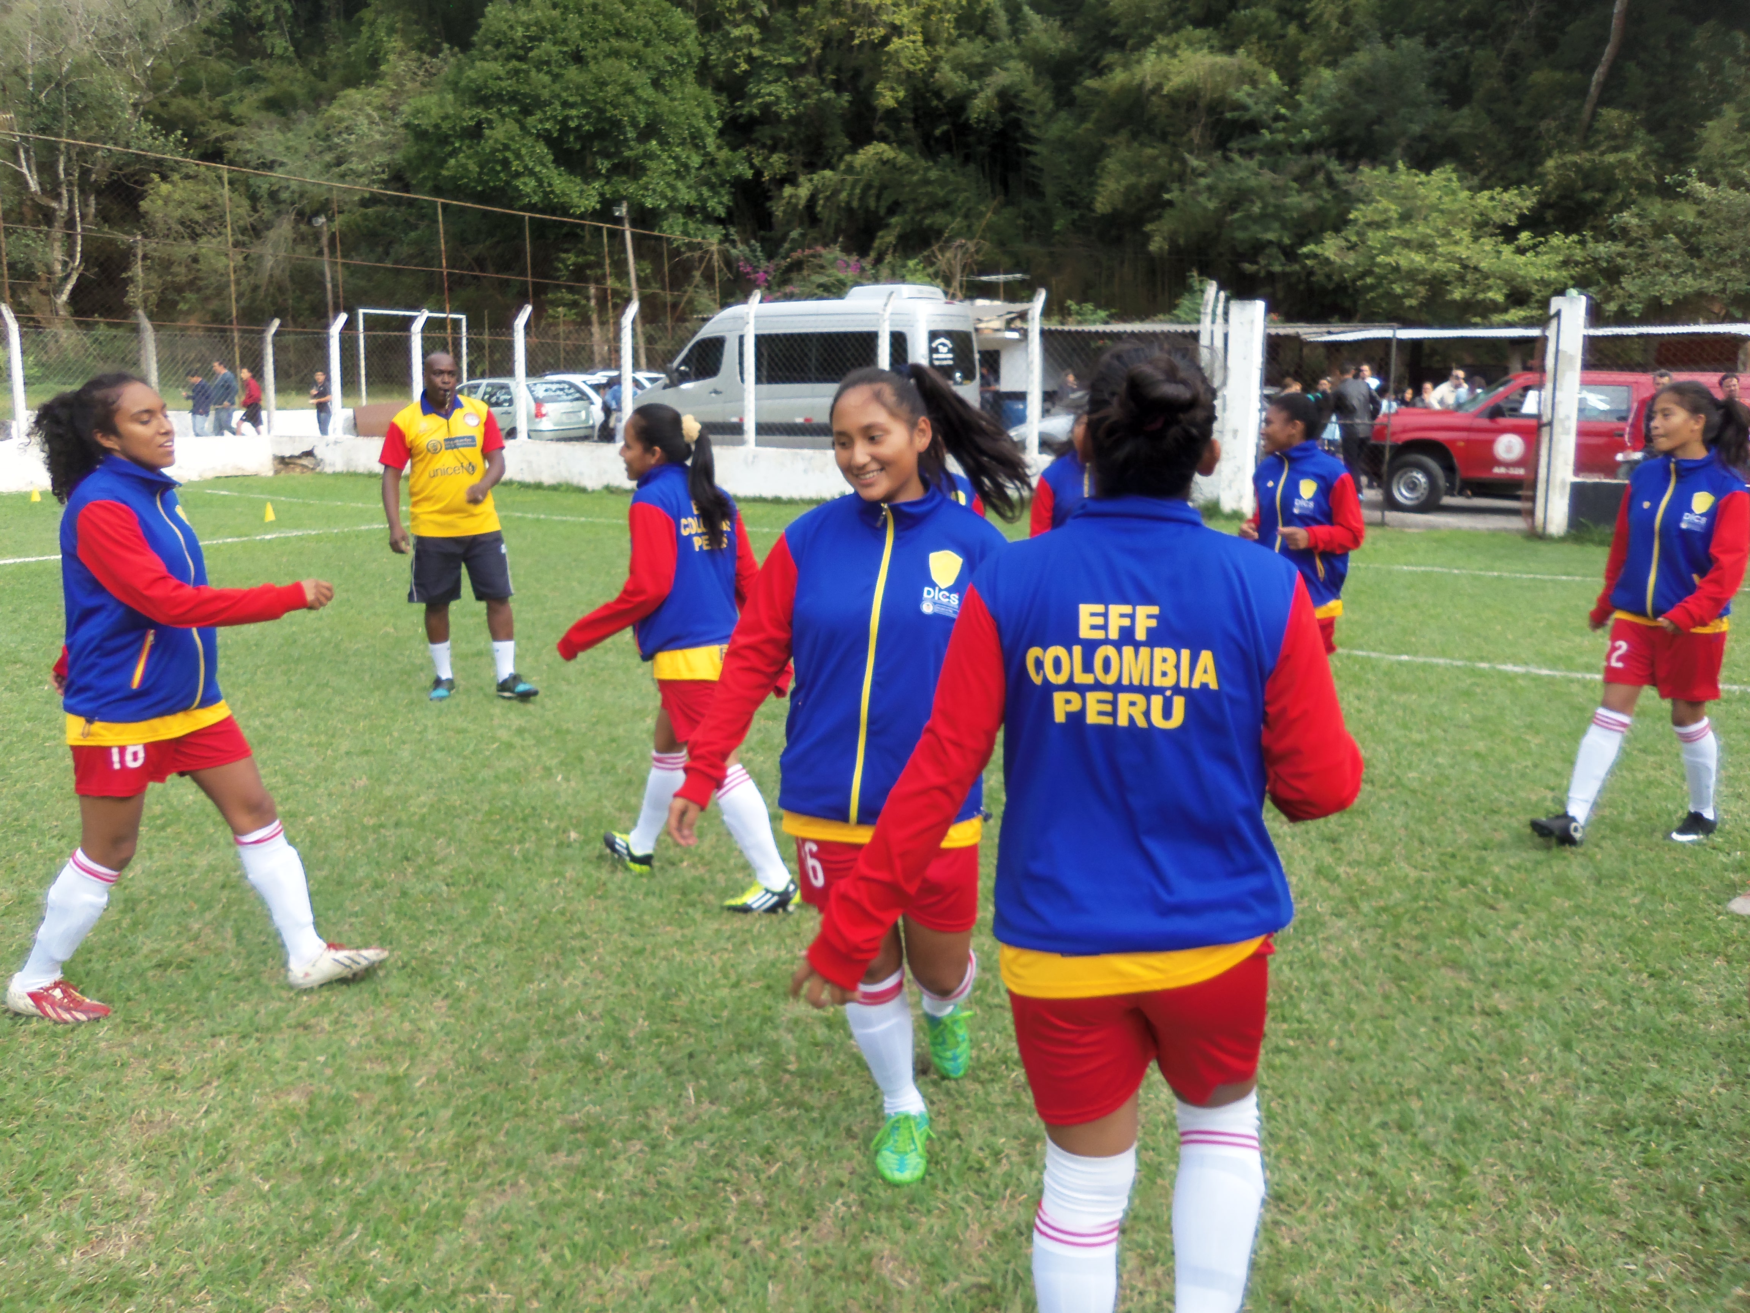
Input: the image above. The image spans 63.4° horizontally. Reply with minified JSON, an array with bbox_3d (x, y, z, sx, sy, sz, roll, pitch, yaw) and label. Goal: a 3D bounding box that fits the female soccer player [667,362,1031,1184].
[{"bbox_3d":[-0.026,0.211,2.952,0.700,1.600,0.600,3,10,13],"label":"female soccer player"}]

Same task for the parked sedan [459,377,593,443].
[{"bbox_3d":[-7.661,-5.212,30.328,4.000,1.470,1.660,10,14,43],"label":"parked sedan"}]

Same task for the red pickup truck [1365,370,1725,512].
[{"bbox_3d":[8.670,-2.754,18.091,4.950,1.780,1.720,3,10,14],"label":"red pickup truck"}]

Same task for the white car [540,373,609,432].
[{"bbox_3d":[-6.769,-5.753,32.628,4.100,1.480,1.680,10,14,43],"label":"white car"}]

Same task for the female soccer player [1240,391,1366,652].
[{"bbox_3d":[1.680,-0.275,5.715,0.500,1.560,0.520,-6,12,-34],"label":"female soccer player"}]

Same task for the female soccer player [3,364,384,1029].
[{"bbox_3d":[-1.738,0.098,3.592,0.870,1.580,0.500,0,10,-3],"label":"female soccer player"}]

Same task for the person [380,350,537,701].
[{"bbox_3d":[-2.163,-0.670,7.386,0.700,1.770,0.450,-2,10,-12],"label":"person"}]

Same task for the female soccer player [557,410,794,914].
[{"bbox_3d":[-0.604,-0.018,4.458,0.740,1.520,0.520,7,12,34],"label":"female soccer player"}]

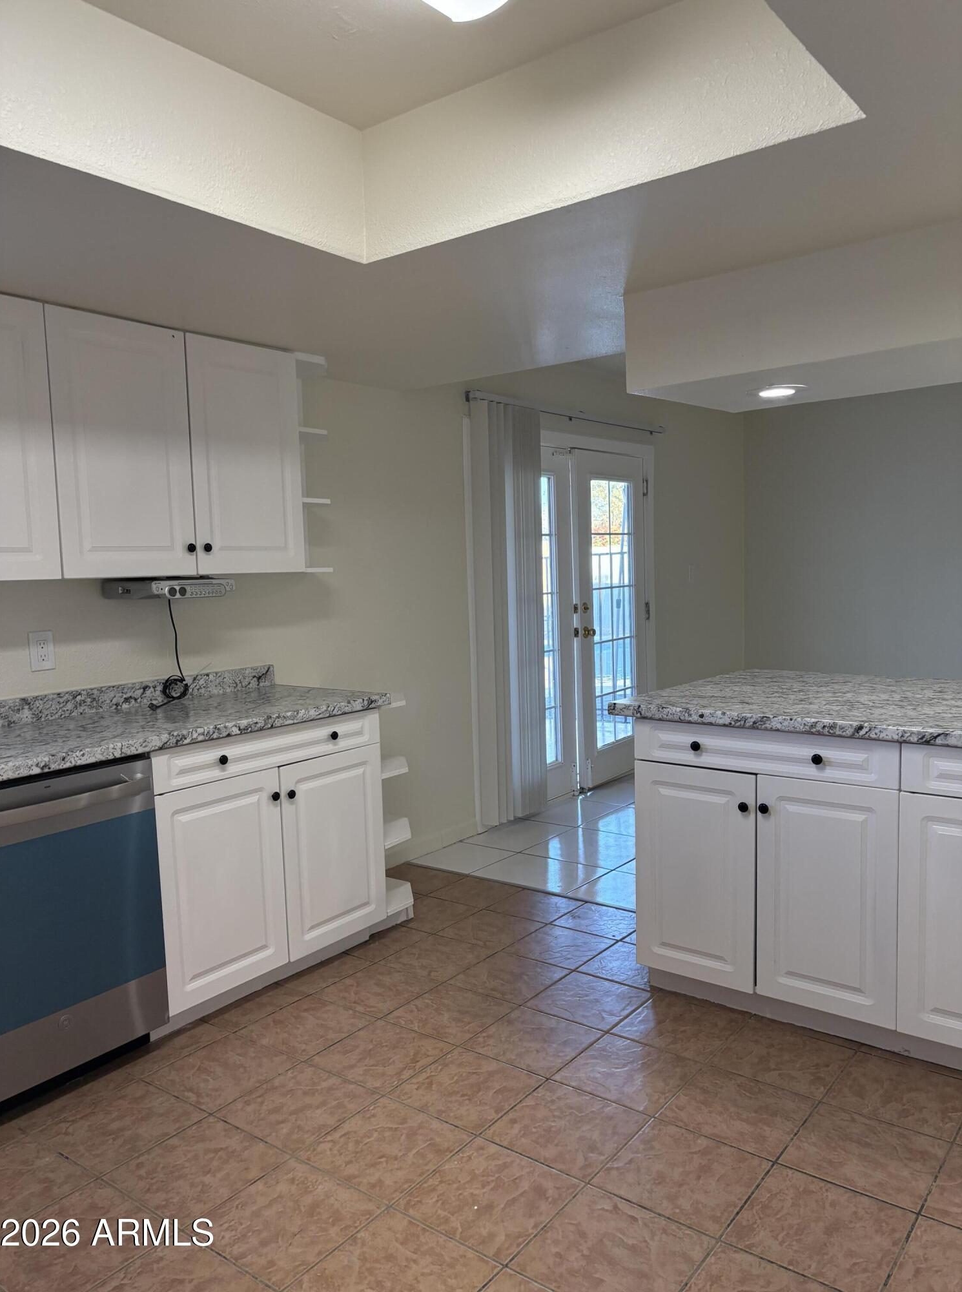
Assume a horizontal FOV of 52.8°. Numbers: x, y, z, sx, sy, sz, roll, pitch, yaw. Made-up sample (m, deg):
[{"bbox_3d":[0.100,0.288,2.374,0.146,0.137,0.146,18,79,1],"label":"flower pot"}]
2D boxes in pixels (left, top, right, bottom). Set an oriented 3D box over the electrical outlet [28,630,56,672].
[{"bbox_3d":[-1.388,0.016,3.076,0.008,0.124,0.080,2,6,38],"label":"electrical outlet"}]

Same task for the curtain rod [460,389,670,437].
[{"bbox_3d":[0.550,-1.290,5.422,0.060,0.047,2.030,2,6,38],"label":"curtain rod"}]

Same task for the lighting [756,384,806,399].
[{"bbox_3d":[0.890,-0.772,2.919,0.180,0.030,0.180,2,6,38],"label":"lighting"}]

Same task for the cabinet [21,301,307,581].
[{"bbox_3d":[-1.058,-0.619,3.214,0.325,0.771,0.927,2,6,38],"label":"cabinet"}]

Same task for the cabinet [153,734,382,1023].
[{"bbox_3d":[-0.869,0.667,3.289,0.610,0.840,0.912,2,6,38],"label":"cabinet"}]

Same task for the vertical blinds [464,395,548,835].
[{"bbox_3d":[0.144,-0.157,4.942,0.090,2.100,0.570,2,6,38],"label":"vertical blinds"}]

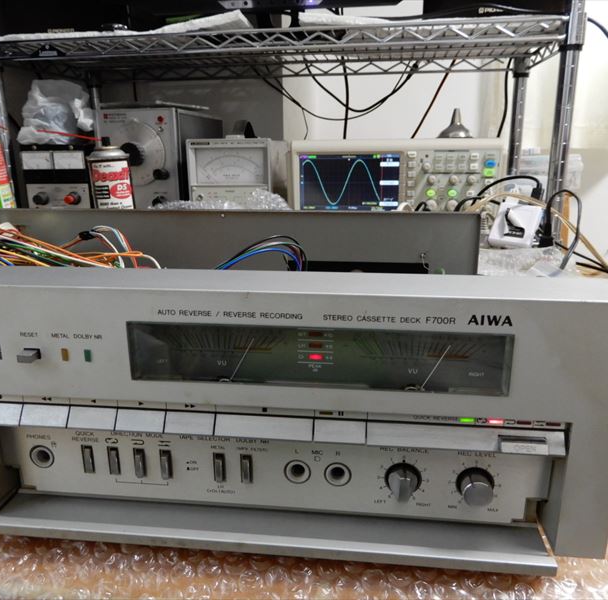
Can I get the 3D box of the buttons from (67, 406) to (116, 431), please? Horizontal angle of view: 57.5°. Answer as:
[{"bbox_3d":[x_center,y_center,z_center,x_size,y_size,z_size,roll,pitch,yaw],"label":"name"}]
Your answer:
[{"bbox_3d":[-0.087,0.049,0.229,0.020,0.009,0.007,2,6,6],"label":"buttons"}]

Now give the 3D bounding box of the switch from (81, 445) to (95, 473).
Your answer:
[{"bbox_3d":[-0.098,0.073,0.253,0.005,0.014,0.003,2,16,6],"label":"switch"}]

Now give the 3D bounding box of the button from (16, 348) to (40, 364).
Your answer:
[{"bbox_3d":[-0.109,0.023,0.220,0.006,0.003,0.006,2,16,6],"label":"button"}]

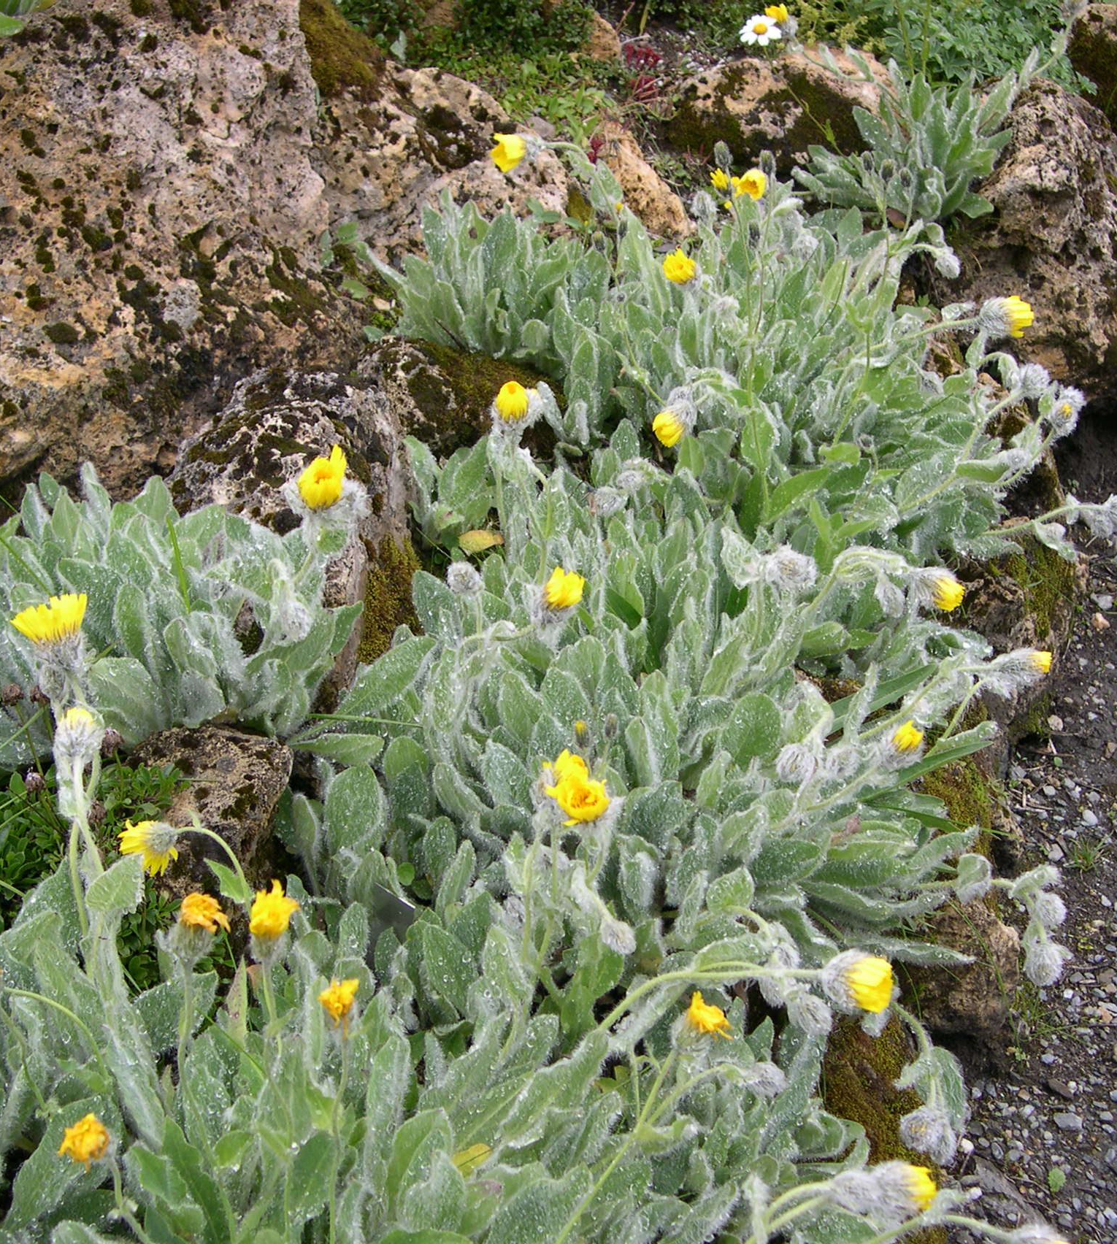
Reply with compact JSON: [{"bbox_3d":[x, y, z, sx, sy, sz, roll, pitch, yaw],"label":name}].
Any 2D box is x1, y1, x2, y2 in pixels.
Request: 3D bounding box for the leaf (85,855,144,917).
[{"bbox_3d":[-0.249,0.148,1.020,0.033,0.033,0.018,0,42,0],"label":"leaf"}]

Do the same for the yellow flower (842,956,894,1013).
[{"bbox_3d":[0.181,0.210,1.060,0.030,0.033,0.033,8,43,8],"label":"yellow flower"}]

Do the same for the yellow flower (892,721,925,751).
[{"bbox_3d":[0.230,0.075,1.200,0.020,0.022,0.024,-22,23,44],"label":"yellow flower"}]

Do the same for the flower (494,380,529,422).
[{"bbox_3d":[-0.033,-0.155,1.280,0.025,0.025,0.025,0,43,0],"label":"flower"}]

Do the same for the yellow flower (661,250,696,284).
[{"bbox_3d":[0.100,-0.296,1.520,0.029,0.022,0.026,-17,72,14],"label":"yellow flower"}]

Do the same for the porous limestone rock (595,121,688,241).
[{"bbox_3d":[0.079,-0.413,1.700,0.088,0.080,0.100,0,42,0],"label":"porous limestone rock"}]

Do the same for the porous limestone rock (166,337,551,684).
[{"bbox_3d":[-0.153,-0.086,1.420,0.280,0.180,0.190,0,43,0],"label":"porous limestone rock"}]

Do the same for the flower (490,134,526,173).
[{"bbox_3d":[-0.042,-0.394,1.530,0.026,0.032,0.031,-13,45,-17],"label":"flower"}]

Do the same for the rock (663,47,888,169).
[{"bbox_3d":[0.221,-0.517,1.840,0.225,0.100,0.140,0,42,0],"label":"rock"}]

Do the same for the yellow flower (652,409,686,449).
[{"bbox_3d":[0.080,-0.139,1.300,0.023,0.023,0.022,25,52,24],"label":"yellow flower"}]

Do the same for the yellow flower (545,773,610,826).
[{"bbox_3d":[0.012,0.101,1.050,0.036,0.026,0.034,0,43,0],"label":"yellow flower"}]

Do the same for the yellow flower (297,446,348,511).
[{"bbox_3d":[-0.162,-0.098,1.250,0.035,0.030,0.036,0,66,0],"label":"yellow flower"}]

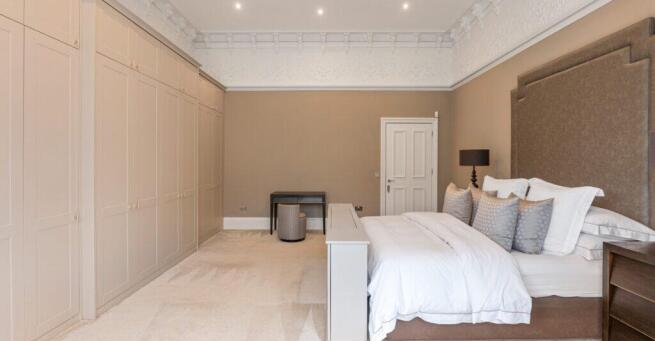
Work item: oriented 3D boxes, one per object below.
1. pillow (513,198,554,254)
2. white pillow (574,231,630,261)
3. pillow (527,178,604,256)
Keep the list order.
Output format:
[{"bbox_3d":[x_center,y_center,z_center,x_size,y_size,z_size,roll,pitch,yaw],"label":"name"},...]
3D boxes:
[{"bbox_3d":[1.730,0.430,2.490,0.170,0.450,0.460,16,0,-5],"label":"pillow"},{"bbox_3d":[2.120,0.565,2.460,0.480,0.160,0.720,0,1,0],"label":"white pillow"},{"bbox_3d":[1.965,0.390,2.620,0.190,0.520,0.760,26,0,-3],"label":"pillow"}]

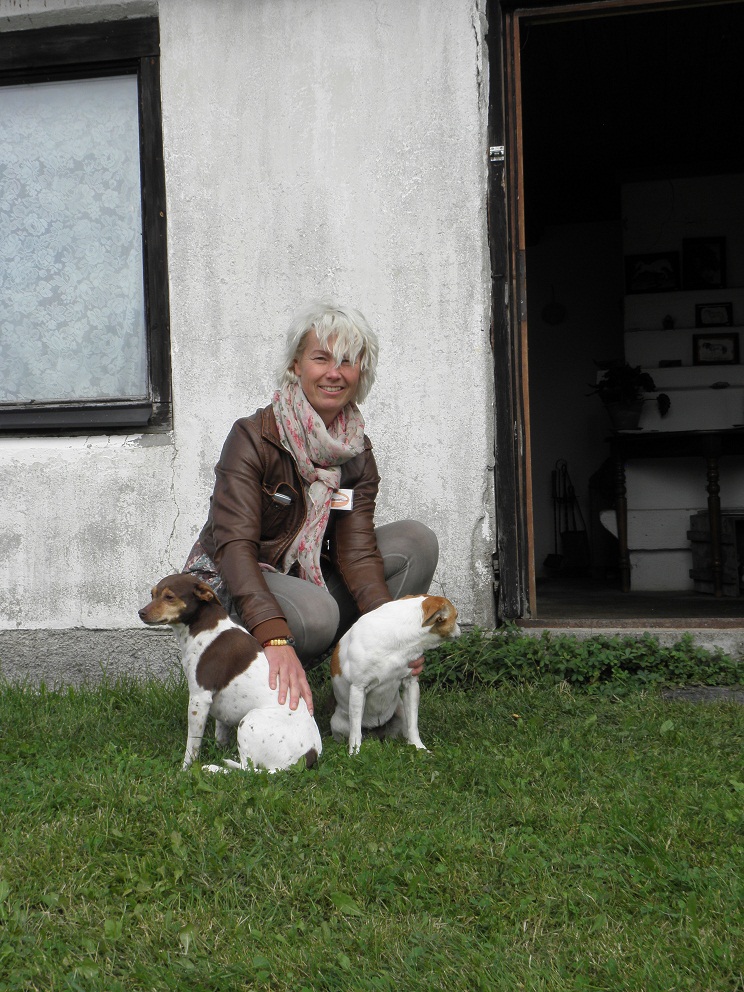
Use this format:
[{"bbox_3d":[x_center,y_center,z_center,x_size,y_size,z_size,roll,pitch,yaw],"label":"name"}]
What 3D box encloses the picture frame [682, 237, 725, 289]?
[{"bbox_3d":[1.518,-1.062,6.150,0.192,0.235,0.020,-1,-3,13],"label":"picture frame"}]

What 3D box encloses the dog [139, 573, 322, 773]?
[{"bbox_3d":[-0.315,0.391,3.000,0.410,0.430,0.200,-1,3,16],"label":"dog"}]

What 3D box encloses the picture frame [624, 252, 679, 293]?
[{"bbox_3d":[1.281,-1.020,6.150,0.250,0.175,0.020,-1,-3,13],"label":"picture frame"}]

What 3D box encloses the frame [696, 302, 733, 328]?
[{"bbox_3d":[1.556,-0.822,6.130,0.164,0.107,0.020,-1,-3,13],"label":"frame"}]

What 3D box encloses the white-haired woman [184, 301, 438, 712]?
[{"bbox_3d":[-0.146,0.040,3.250,0.540,1.010,0.660,-4,4,-30],"label":"white-haired woman"}]

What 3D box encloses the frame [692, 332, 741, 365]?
[{"bbox_3d":[1.560,-0.663,6.100,0.206,0.143,0.020,-1,-3,13],"label":"frame"}]

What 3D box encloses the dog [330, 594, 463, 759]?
[{"bbox_3d":[0.050,0.407,3.140,0.240,0.360,0.340,-3,4,-25],"label":"dog"}]

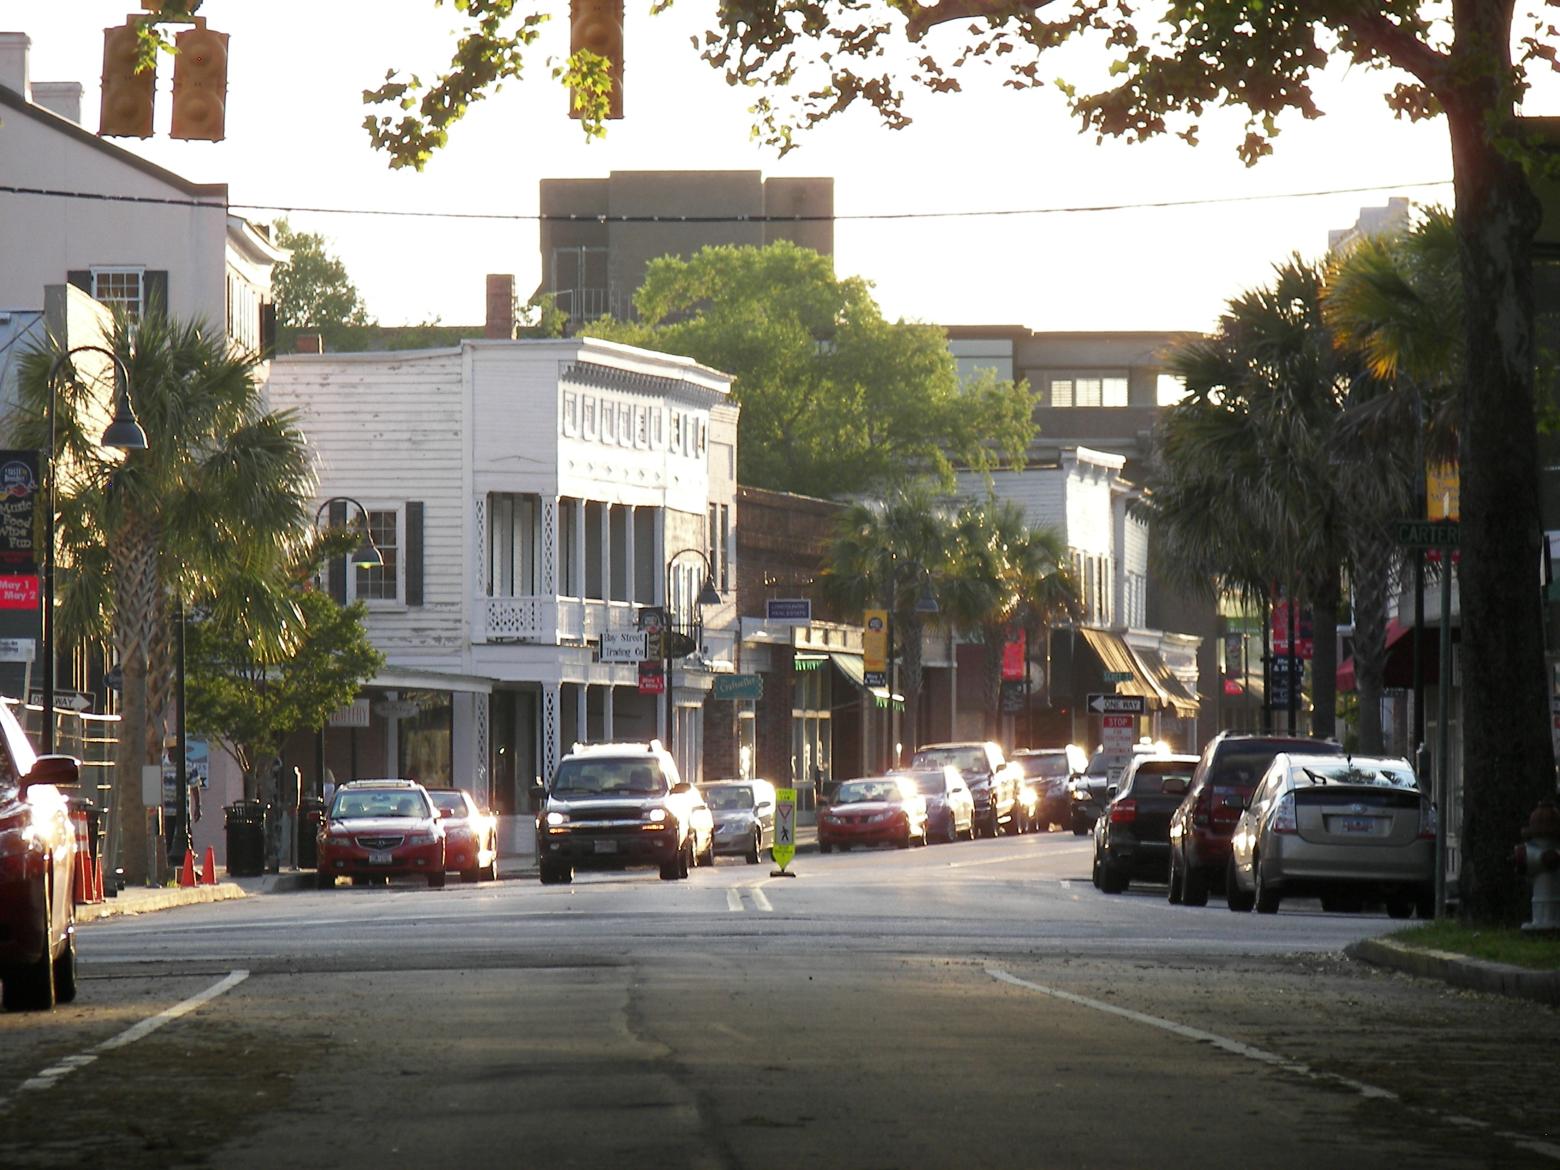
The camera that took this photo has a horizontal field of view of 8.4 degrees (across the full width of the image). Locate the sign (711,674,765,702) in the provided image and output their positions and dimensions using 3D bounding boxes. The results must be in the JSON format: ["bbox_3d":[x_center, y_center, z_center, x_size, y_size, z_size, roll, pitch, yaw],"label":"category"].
[{"bbox_3d":[-0.806,1.962,203.000,0.990,0.540,0.070,0,-1,9],"label":"sign"}]

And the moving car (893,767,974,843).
[{"bbox_3d":[2.620,4.240,206.000,1.750,1.480,4.500,0,-1,9],"label":"moving car"}]

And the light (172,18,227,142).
[{"bbox_3d":[-3.845,-3.330,70.000,0.360,0.790,0.380,3,-1,2],"label":"light"}]

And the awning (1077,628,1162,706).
[{"bbox_3d":[8.012,1.942,250.000,0.950,1.840,6.500,0,-1,10],"label":"awning"}]

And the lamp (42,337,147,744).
[{"bbox_3d":[-6.765,0.385,104.500,1.060,5.500,0.470,0,-1,-2],"label":"lamp"}]

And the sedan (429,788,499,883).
[{"bbox_3d":[-5.160,3.604,153.900,1.760,1.390,4.600,0,-1,4],"label":"sedan"}]

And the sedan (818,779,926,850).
[{"bbox_3d":[1.818,4.358,202.500,1.740,1.390,4.550,0,-1,8],"label":"sedan"}]

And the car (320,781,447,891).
[{"bbox_3d":[-5.472,3.417,145.500,1.770,1.455,4.660,0,-1,-2],"label":"car"}]

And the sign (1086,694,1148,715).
[{"bbox_3d":[5.245,1.861,165.000,0.914,0.310,0.030,0,-1,5],"label":"sign"}]

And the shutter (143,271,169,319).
[{"bbox_3d":[-9.771,-4.442,166.000,0.380,0.950,0.050,0,-1,0],"label":"shutter"}]

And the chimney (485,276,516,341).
[{"bbox_3d":[-5.323,-5.207,202.000,0.490,1.470,0.490,0,-1,9],"label":"chimney"}]

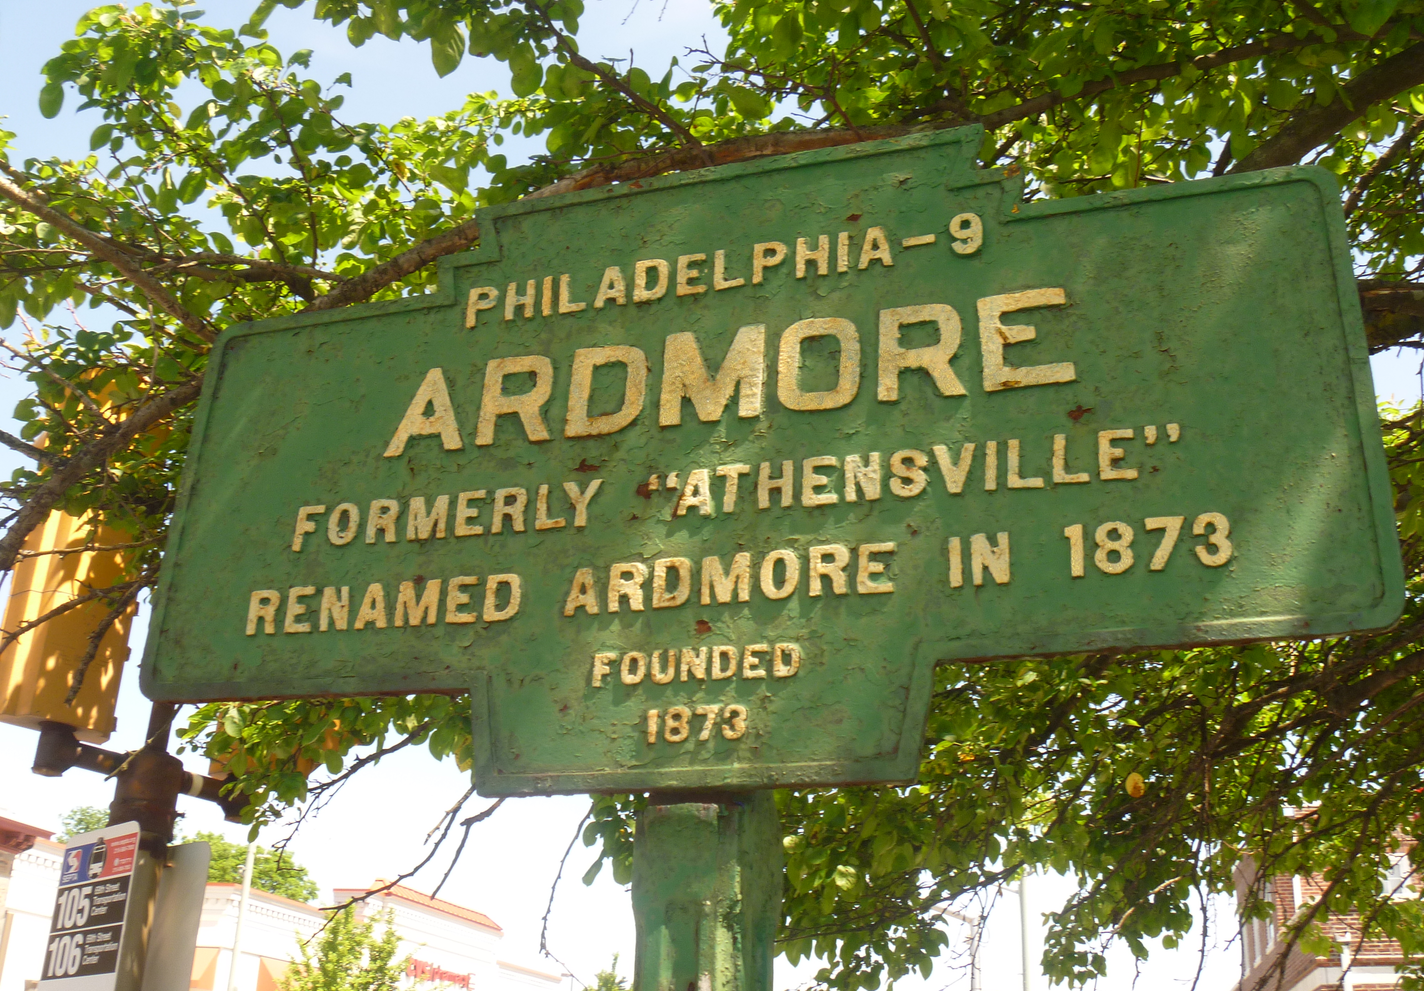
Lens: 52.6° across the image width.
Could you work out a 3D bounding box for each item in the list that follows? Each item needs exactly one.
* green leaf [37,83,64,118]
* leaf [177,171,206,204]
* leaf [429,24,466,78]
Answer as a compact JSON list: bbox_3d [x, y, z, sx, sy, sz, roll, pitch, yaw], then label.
[{"bbox_3d":[-1.056,-0.632,2.300,0.039,0.060,0.012,10,-10,-27],"label":"green leaf"},{"bbox_3d":[-0.813,-0.482,2.250,0.037,0.063,0.012,31,-3,-23],"label":"leaf"},{"bbox_3d":[-0.358,-0.603,1.950,0.045,0.076,0.014,10,-7,-13],"label":"leaf"}]

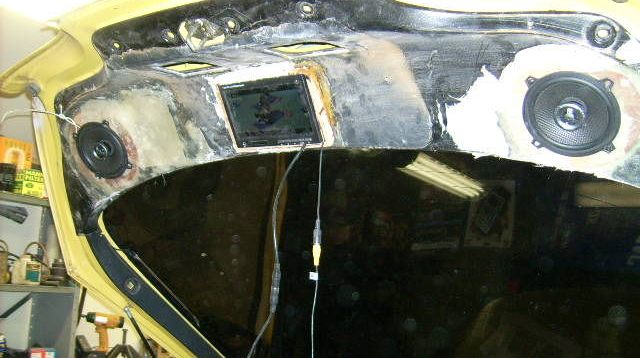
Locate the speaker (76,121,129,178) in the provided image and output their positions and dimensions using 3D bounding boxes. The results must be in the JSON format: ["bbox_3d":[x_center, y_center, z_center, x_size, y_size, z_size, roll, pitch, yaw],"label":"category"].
[{"bbox_3d":[-0.468,-0.068,1.425,0.134,0.134,0.050,-4,21,23],"label":"speaker"}]

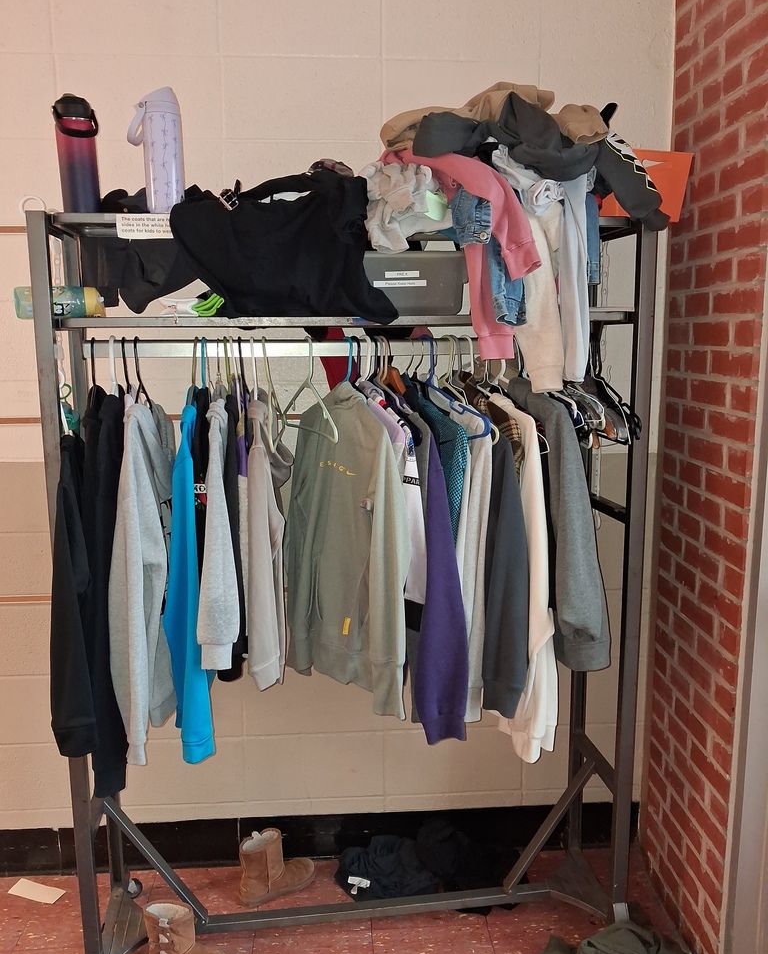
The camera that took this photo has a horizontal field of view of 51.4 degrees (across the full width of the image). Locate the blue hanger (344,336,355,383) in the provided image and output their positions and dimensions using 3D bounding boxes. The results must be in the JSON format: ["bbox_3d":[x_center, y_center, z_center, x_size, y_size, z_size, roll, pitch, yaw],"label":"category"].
[{"bbox_3d":[-0.091,-0.219,1.873,0.015,0.220,0.410,-5,10,-26],"label":"blue hanger"}]

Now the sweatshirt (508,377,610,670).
[{"bbox_3d":[0.379,0.085,1.958,0.150,0.660,0.440,-3,9,-15],"label":"sweatshirt"}]

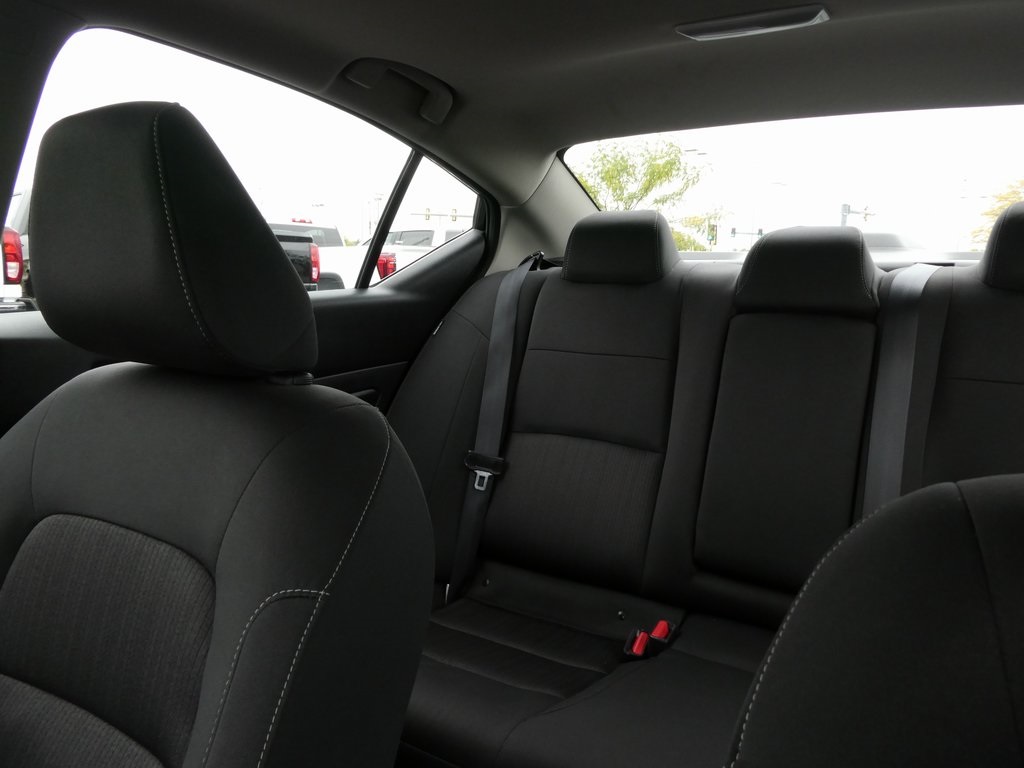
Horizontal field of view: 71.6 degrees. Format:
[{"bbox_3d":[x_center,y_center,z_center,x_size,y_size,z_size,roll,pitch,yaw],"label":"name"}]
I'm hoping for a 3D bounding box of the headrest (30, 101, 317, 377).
[{"bbox_3d":[-0.299,-0.106,0.585,0.240,0.195,0.145,5,10,30],"label":"headrest"}]

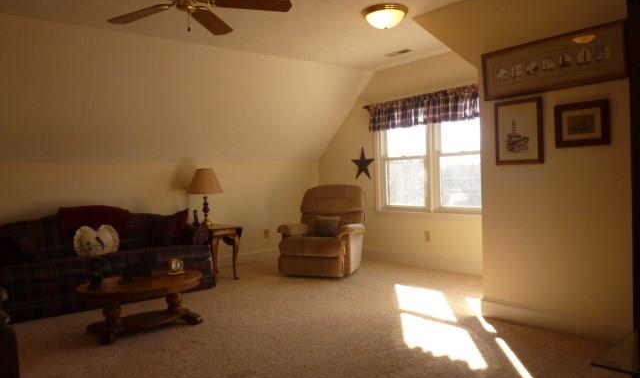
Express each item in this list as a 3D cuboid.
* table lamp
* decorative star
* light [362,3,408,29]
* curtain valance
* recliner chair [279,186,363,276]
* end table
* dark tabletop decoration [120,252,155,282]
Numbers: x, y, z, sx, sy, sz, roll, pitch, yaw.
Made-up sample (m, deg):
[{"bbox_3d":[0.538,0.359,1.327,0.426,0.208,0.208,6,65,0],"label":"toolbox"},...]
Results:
[{"bbox_3d":[-1.294,0.111,5.271,0.422,0.684,0.422,-3,2,-39],"label":"table lamp"},{"bbox_3d":[0.591,-0.349,6.325,0.040,0.439,0.422,-3,2,-39],"label":"decorative star"},{"bbox_3d":[0.553,-1.432,3.909,0.390,0.123,0.390,-2,1,0],"label":"light"},{"bbox_3d":[1.219,-0.932,5.442,0.100,0.348,1.915,-3,2,-39],"label":"curtain valance"},{"bbox_3d":[0.051,0.469,5.740,0.935,1.045,0.923,-1,2,22],"label":"recliner chair"},{"bbox_3d":[-1.233,0.747,5.430,0.422,0.598,0.673,-3,2,-39],"label":"end table"},{"bbox_3d":[-1.458,0.598,3.656,0.239,0.217,0.137,-3,2,-39],"label":"dark tabletop decoration"}]

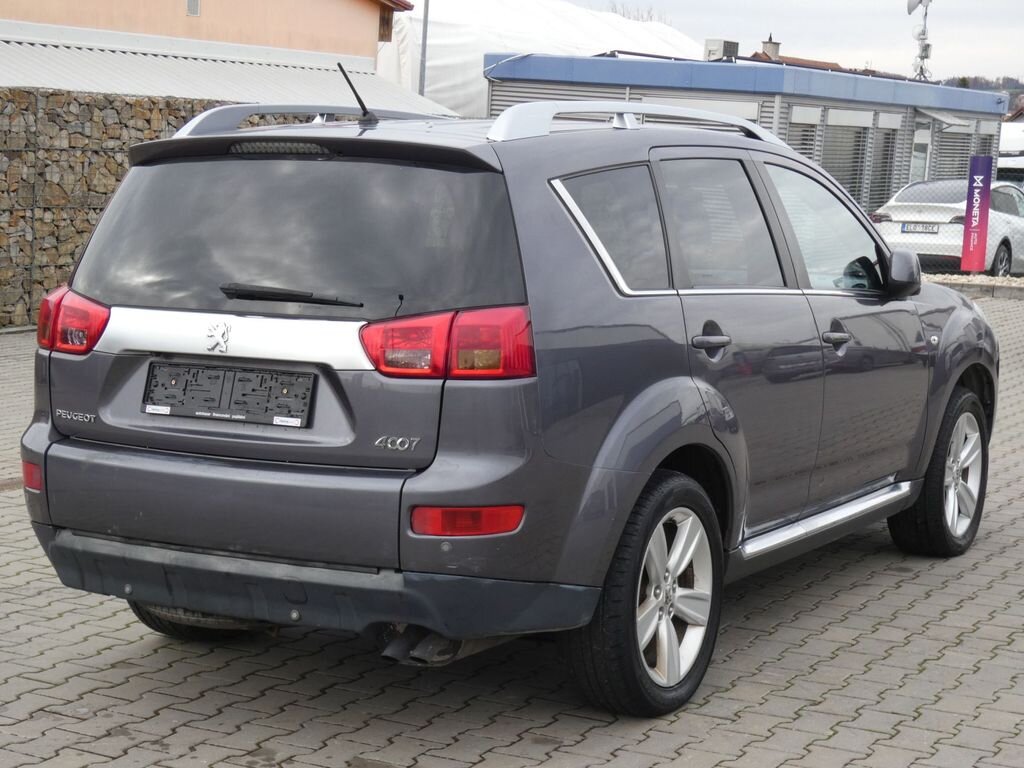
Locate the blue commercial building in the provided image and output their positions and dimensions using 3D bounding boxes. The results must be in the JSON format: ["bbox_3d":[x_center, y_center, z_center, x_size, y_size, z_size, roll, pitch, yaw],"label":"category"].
[{"bbox_3d":[4.705,-3.836,33.518,4.932,3.200,12.706,8,9,28],"label":"blue commercial building"}]

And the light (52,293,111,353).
[{"bbox_3d":[-1.151,-0.159,5.039,0.243,0.180,0.071,6,8,40],"label":"light"}]

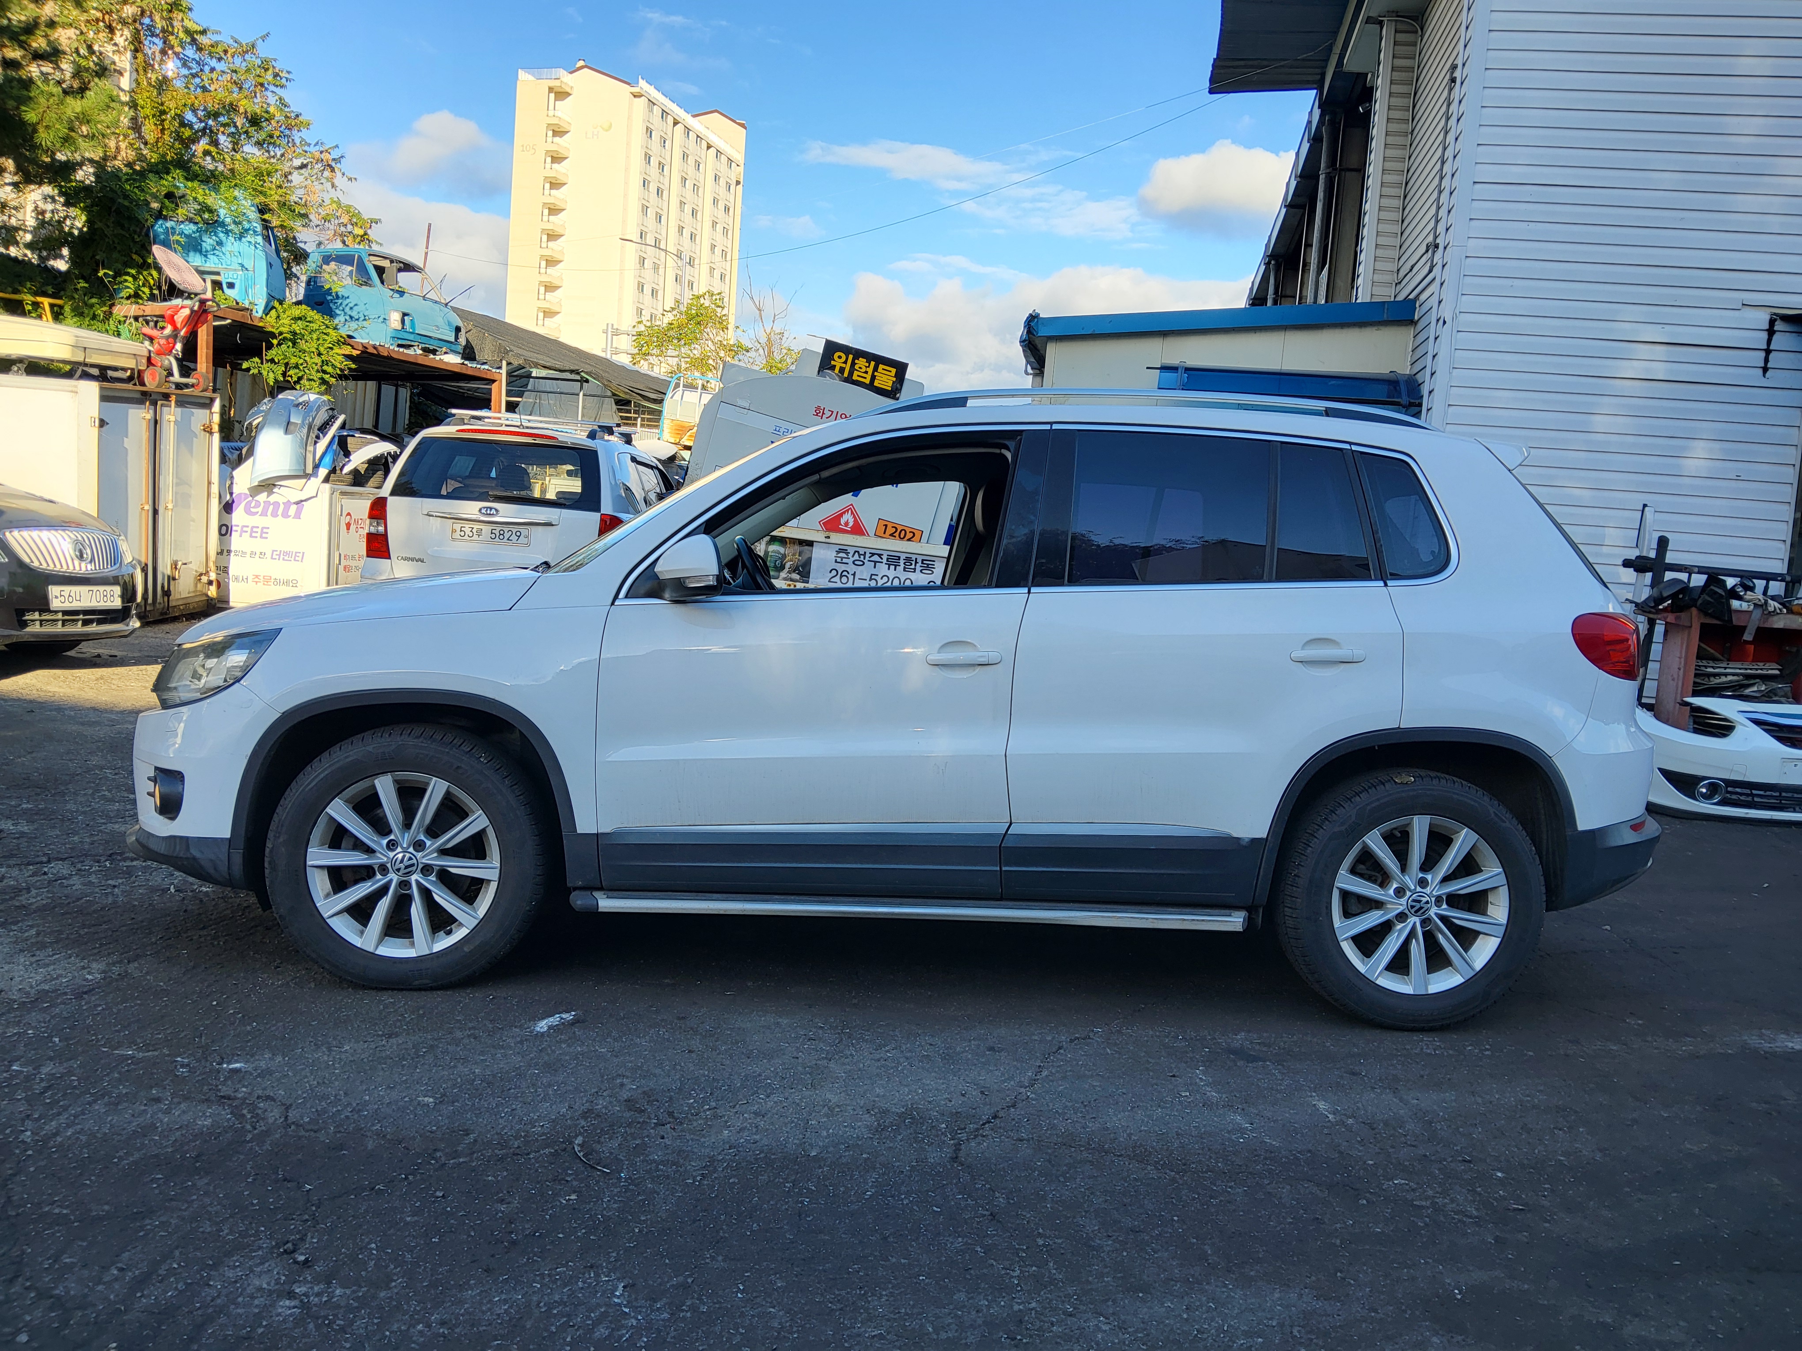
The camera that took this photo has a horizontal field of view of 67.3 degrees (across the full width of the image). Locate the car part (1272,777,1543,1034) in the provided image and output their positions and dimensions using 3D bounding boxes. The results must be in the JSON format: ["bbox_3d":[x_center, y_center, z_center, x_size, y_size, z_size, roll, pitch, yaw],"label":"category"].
[{"bbox_3d":[1.350,0.586,3.632,0.685,0.685,0.240,3,5,-3],"label":"car part"}]

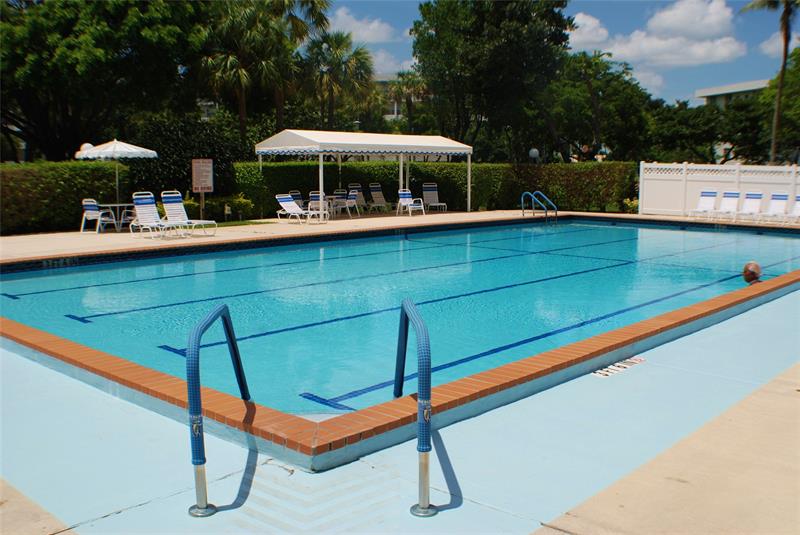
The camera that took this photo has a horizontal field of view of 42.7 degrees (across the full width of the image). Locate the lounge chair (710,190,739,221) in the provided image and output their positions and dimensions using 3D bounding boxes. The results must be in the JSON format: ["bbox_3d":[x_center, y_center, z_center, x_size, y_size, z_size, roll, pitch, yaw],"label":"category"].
[{"bbox_3d":[9.990,-1.909,31.400,0.640,0.930,1.400,4,7,33],"label":"lounge chair"}]

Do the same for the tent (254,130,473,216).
[{"bbox_3d":[-0.996,-2.976,32.657,2.850,2.600,7.000,5,8,41],"label":"tent"}]

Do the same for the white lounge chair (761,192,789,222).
[{"bbox_3d":[11.128,-1.796,30.400,0.640,0.930,1.400,4,7,33],"label":"white lounge chair"}]

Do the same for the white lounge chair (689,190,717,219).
[{"bbox_3d":[9.432,-1.971,31.900,0.640,0.930,1.400,4,7,33],"label":"white lounge chair"}]

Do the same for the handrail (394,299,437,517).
[{"bbox_3d":[0.074,0.647,5.606,0.140,0.960,1.800,0,6,-3],"label":"handrail"}]

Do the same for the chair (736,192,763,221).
[{"bbox_3d":[10.541,-1.848,30.900,0.640,0.930,1.400,4,7,33],"label":"chair"}]

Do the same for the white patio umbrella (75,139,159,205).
[{"bbox_3d":[-6.983,-2.032,25.200,2.030,2.280,2.030,0,6,0],"label":"white patio umbrella"}]

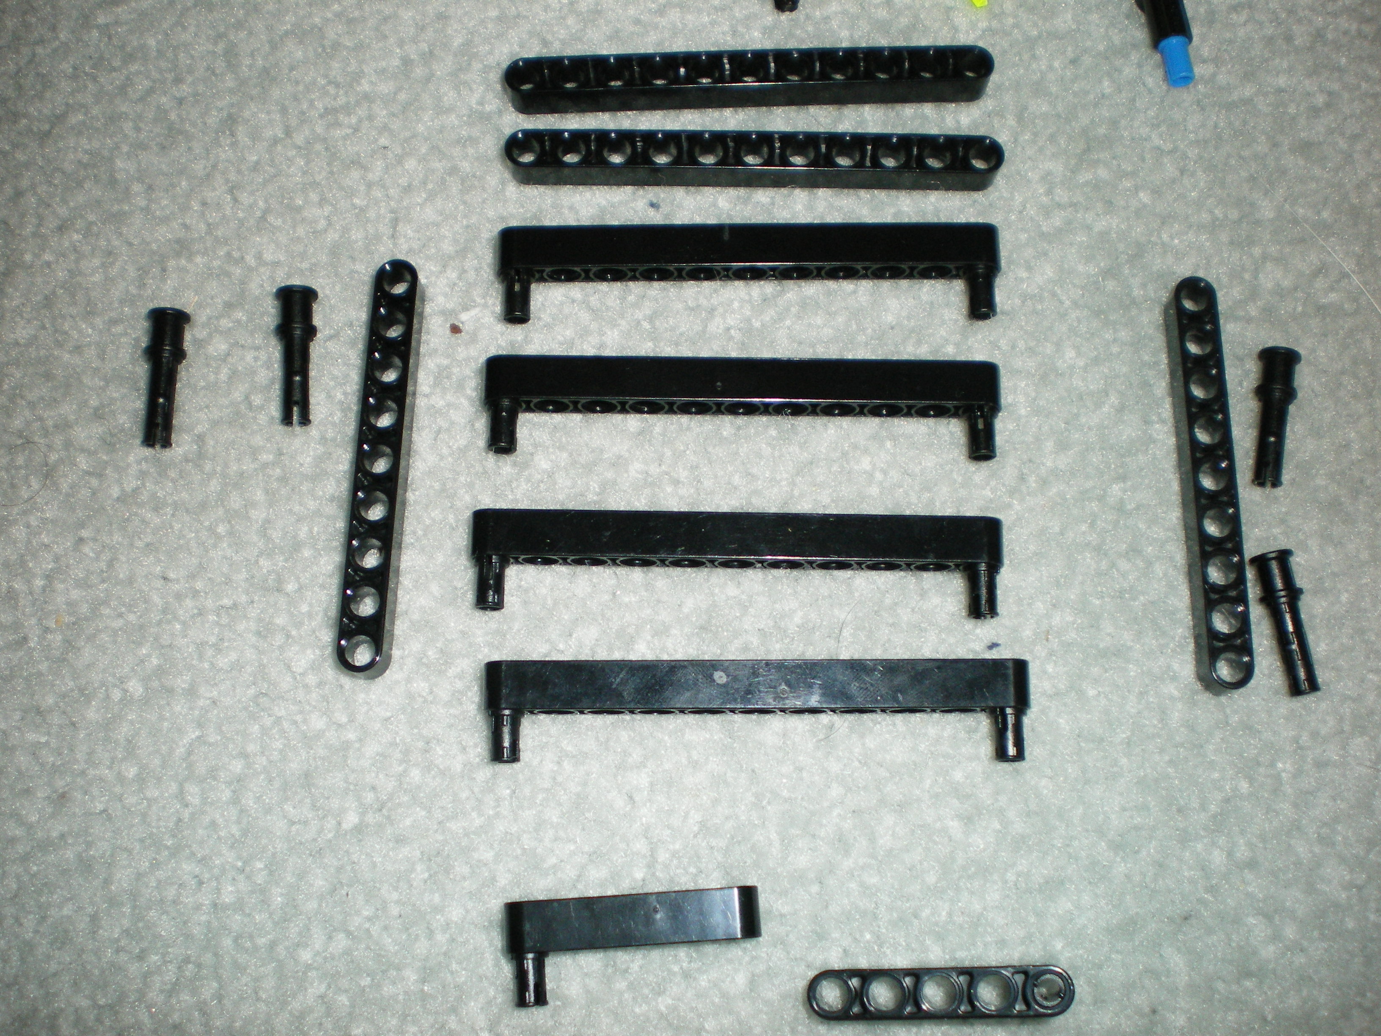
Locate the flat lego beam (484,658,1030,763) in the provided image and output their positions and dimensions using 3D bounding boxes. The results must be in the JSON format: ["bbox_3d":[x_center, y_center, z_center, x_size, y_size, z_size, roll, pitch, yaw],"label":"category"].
[{"bbox_3d":[0.011,0.031,0.231,0.087,0.007,0.016,0,76,1],"label":"flat lego beam"}]

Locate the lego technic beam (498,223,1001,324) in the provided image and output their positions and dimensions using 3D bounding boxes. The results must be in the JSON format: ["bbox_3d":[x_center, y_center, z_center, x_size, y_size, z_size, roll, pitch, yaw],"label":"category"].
[{"bbox_3d":[0.010,-0.042,0.248,0.087,0.007,0.016,-1,73,-1],"label":"lego technic beam"}]

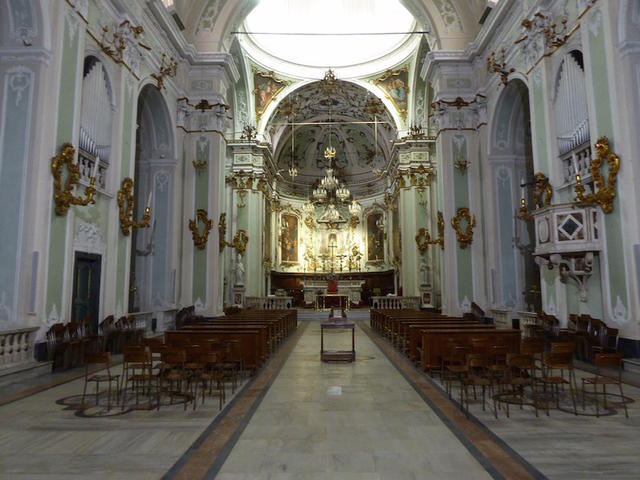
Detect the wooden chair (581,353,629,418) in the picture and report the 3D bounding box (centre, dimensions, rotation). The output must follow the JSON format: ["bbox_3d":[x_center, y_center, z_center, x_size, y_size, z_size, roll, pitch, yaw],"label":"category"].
[{"bbox_3d":[3.872,1.954,6.366,0.412,0.835,0.471,0,-7,1],"label":"wooden chair"}]

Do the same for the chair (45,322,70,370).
[{"bbox_3d":[-5.556,2.346,10.045,0.500,0.960,0.460,-1,-7,1],"label":"chair"}]

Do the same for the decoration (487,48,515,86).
[{"bbox_3d":[6.546,-6.332,17.078,0.780,1.250,0.850,-1,-7,1],"label":"decoration"}]

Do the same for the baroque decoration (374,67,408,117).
[{"bbox_3d":[5.071,-10.053,31.992,2.800,2.900,1.100,-6,-8,42],"label":"baroque decoration"}]

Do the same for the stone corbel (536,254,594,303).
[{"bbox_3d":[6.245,0.983,11.831,0.963,1.228,1.198,0,-7,1],"label":"stone corbel"}]

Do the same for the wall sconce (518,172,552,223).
[{"bbox_3d":[6.566,-1.169,14.317,0.720,1.840,0.920,-1,-7,1],"label":"wall sconce"}]

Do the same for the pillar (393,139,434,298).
[{"bbox_3d":[6.687,-1.041,32.586,2.900,11.600,1.800,0,-6,1],"label":"pillar"}]

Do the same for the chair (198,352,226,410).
[{"bbox_3d":[-1.554,1.998,6.663,0.410,0.820,0.460,-1,-7,1],"label":"chair"}]

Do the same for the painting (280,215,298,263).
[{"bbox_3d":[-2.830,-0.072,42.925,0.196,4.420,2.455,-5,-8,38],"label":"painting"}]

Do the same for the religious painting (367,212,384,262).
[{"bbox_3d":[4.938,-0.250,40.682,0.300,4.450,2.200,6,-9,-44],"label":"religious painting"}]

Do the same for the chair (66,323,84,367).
[{"bbox_3d":[-5.499,2.339,10.332,0.450,0.940,0.540,0,-6,1],"label":"chair"}]

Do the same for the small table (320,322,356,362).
[{"bbox_3d":[0.452,2.528,11.448,0.845,0.884,0.570,0,-7,1],"label":"small table"}]

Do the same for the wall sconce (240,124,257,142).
[{"bbox_3d":[-5.122,-7.665,33.111,1.129,1.179,0.688,0,-7,1],"label":"wall sconce"}]

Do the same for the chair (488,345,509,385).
[{"bbox_3d":[2.787,2.036,7.247,0.410,0.820,0.460,-1,-7,1],"label":"chair"}]

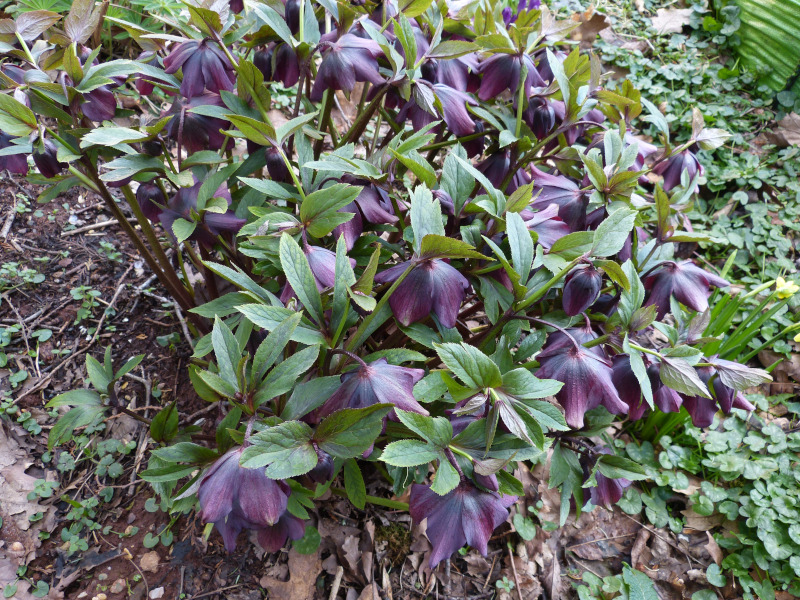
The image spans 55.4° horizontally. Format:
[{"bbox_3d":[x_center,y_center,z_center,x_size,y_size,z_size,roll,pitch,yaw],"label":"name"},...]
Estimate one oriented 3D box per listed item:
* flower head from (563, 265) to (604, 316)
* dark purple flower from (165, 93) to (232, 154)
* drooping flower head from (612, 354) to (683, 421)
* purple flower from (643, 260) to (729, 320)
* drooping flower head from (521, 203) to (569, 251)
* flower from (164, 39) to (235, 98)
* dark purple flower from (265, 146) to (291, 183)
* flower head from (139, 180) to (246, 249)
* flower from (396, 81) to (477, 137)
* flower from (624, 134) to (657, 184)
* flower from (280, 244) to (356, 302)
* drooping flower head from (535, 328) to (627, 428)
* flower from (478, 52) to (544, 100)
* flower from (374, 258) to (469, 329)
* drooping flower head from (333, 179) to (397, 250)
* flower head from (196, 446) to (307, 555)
[{"bbox_3d":[0.139,-0.007,0.580,0.029,0.037,0.029,0,27,0],"label":"flower head"},{"bbox_3d":[-0.206,-0.180,0.780,0.070,0.051,0.062,0,37,0],"label":"dark purple flower"},{"bbox_3d":[0.202,0.071,0.625,0.058,0.046,0.055,0,38,0],"label":"drooping flower head"},{"bbox_3d":[0.247,-0.008,0.660,0.074,0.044,0.068,12,36,23],"label":"purple flower"},{"bbox_3d":[0.134,-0.069,0.710,0.055,0.043,0.055,3,33,13],"label":"drooping flower head"},{"bbox_3d":[-0.205,-0.236,0.780,0.070,0.053,0.066,-9,33,-12],"label":"flower"},{"bbox_3d":[-0.119,-0.131,0.740,0.025,0.036,0.025,0,37,0],"label":"dark purple flower"},{"bbox_3d":[-0.182,-0.078,0.690,0.078,0.052,0.068,-11,34,-13],"label":"flower head"},{"bbox_3d":[0.037,-0.194,0.780,0.080,0.049,0.066,0,37,0],"label":"flower"},{"bbox_3d":[0.260,-0.152,0.820,0.043,0.048,0.046,0,37,0],"label":"flower"},{"bbox_3d":[-0.067,-0.022,0.630,0.062,0.042,0.058,-6,19,-8],"label":"flower"},{"bbox_3d":[0.140,0.062,0.585,0.068,0.050,0.065,7,37,18],"label":"drooping flower head"},{"bbox_3d":[0.115,-0.234,0.800,0.068,0.046,0.065,5,38,7],"label":"flower"},{"bbox_3d":[0.017,-0.005,0.585,0.070,0.046,0.064,0,19,0],"label":"flower"},{"bbox_3d":[-0.035,-0.079,0.720,0.064,0.054,0.060,0,37,0],"label":"drooping flower head"},{"bbox_3d":[-0.106,0.141,0.540,0.072,0.058,0.066,5,18,-2],"label":"flower head"}]

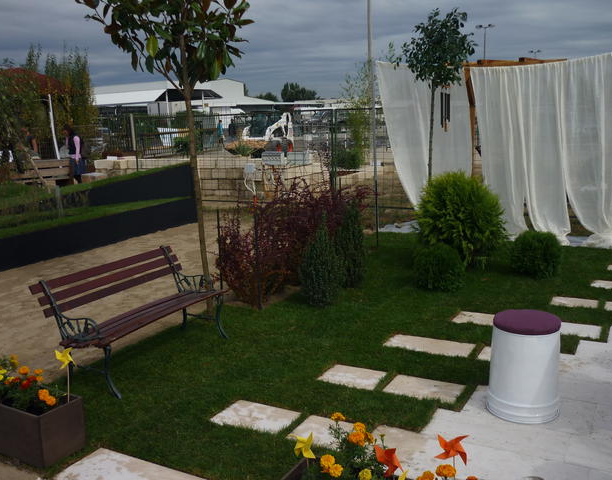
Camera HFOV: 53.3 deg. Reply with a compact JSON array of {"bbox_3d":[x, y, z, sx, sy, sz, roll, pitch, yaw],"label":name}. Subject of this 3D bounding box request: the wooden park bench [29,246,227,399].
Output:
[{"bbox_3d":[-1.232,0.549,4.631,0.668,0.765,1.451,3,12,28],"label":"wooden park bench"}]

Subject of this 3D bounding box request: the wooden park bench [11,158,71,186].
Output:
[{"bbox_3d":[-6.515,-1.623,15.000,1.450,0.800,0.620,-5,11,-8],"label":"wooden park bench"}]

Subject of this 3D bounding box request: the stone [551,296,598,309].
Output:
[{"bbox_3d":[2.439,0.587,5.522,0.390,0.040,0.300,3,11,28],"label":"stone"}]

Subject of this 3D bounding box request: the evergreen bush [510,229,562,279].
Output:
[{"bbox_3d":[2.494,0.126,6.600,0.540,0.510,0.540,-2,9,0],"label":"evergreen bush"}]

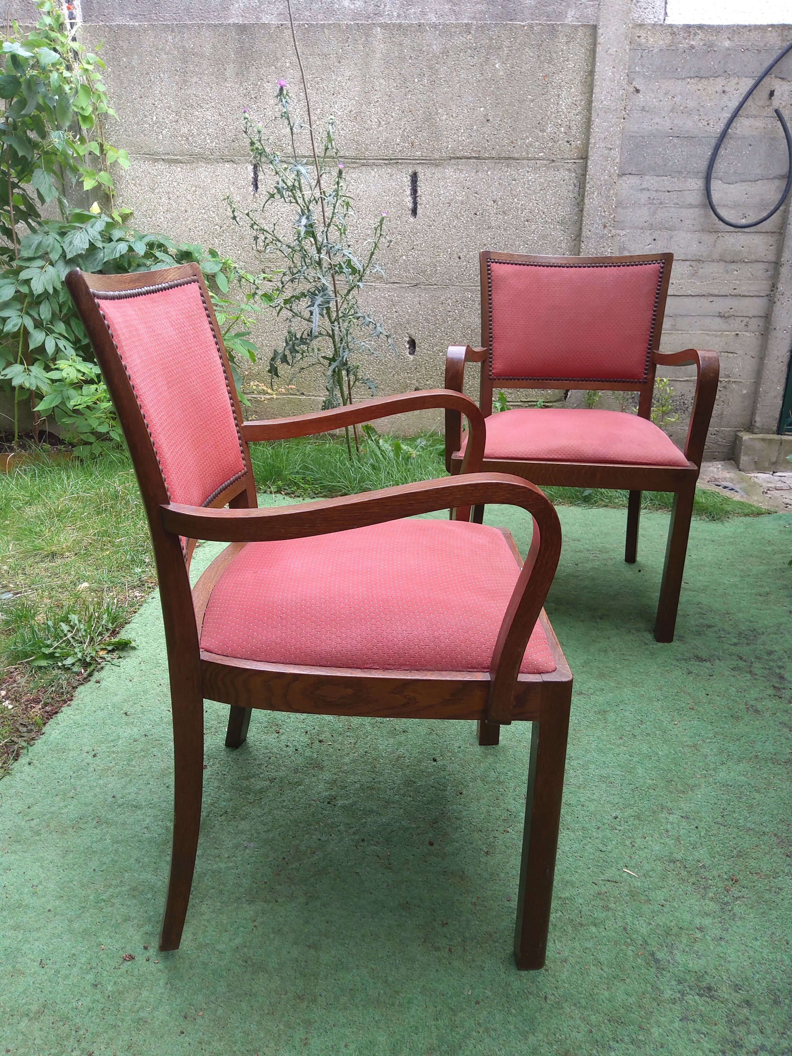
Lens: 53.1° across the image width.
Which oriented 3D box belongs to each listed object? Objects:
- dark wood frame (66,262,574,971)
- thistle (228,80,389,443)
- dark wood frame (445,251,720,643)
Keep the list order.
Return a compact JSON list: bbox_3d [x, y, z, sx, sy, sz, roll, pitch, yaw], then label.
[{"bbox_3d":[-0.070,0.076,1.115,0.530,0.850,0.580,0,20,0],"label":"dark wood frame"},{"bbox_3d":[-0.313,-0.929,3.067,0.600,1.410,0.500,0,20,0],"label":"thistle"},{"bbox_3d":[0.429,-0.237,1.982,0.580,0.850,0.530,3,20,8],"label":"dark wood frame"}]

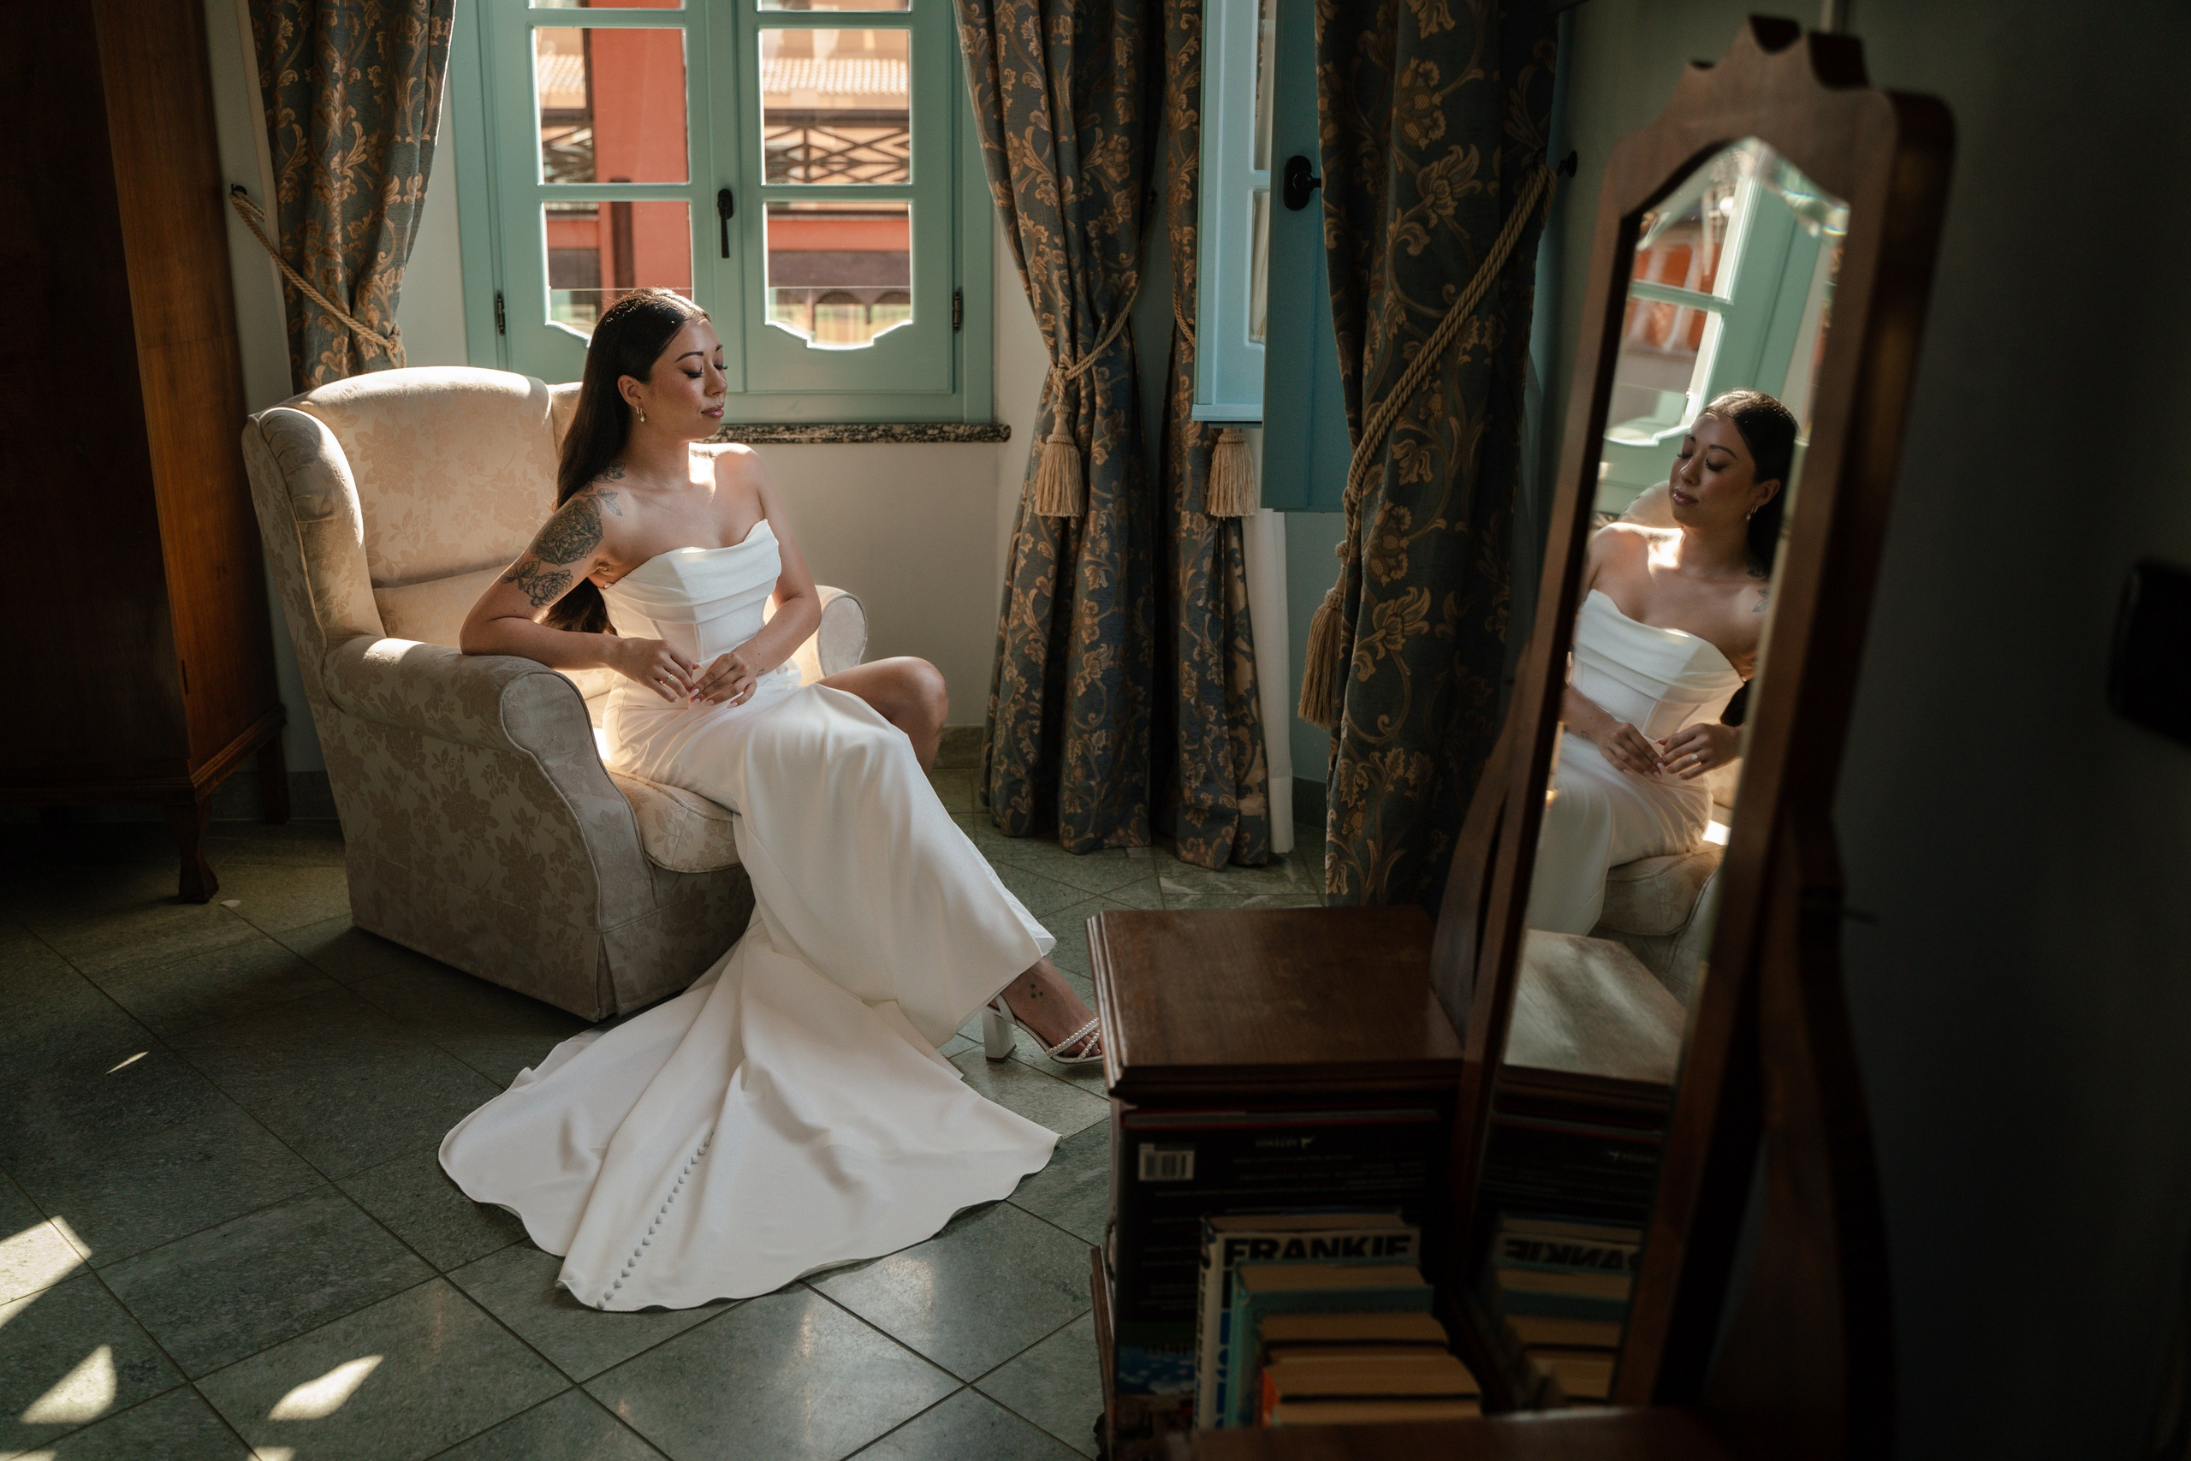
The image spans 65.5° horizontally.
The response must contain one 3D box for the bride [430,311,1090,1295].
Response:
[{"bbox_3d":[-0.585,-0.034,2.485,1.178,1.148,1.087,11,18,29],"label":"bride"}]

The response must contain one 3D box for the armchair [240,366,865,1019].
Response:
[{"bbox_3d":[-0.977,-0.135,3.114,0.891,0.972,0.734,12,19,32],"label":"armchair"}]

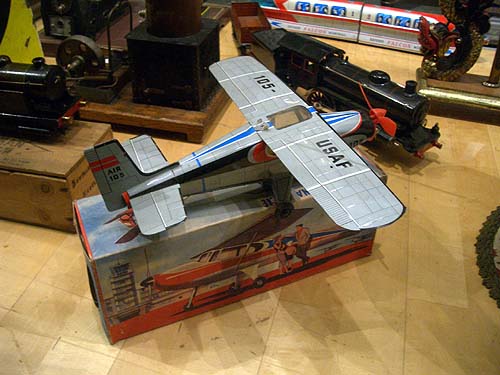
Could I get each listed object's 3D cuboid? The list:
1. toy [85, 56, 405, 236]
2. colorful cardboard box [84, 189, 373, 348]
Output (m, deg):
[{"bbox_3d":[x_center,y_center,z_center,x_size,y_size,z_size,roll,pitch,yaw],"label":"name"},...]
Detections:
[{"bbox_3d":[-0.001,-0.040,0.537,0.320,0.113,0.345,-18,40,-14],"label":"toy"},{"bbox_3d":[-0.013,0.053,0.610,0.345,0.132,0.094,-15,41,-21],"label":"colorful cardboard box"}]

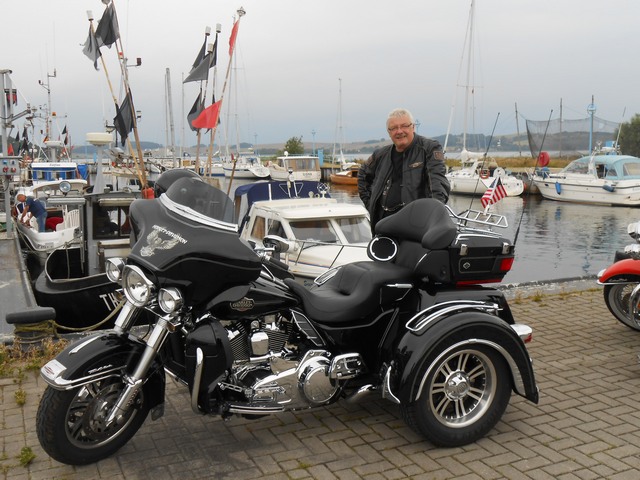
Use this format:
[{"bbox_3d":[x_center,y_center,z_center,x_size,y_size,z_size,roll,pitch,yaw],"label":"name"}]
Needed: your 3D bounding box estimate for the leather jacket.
[{"bbox_3d":[0.565,-0.382,4.750,0.620,0.680,0.360,1,7,18],"label":"leather jacket"}]

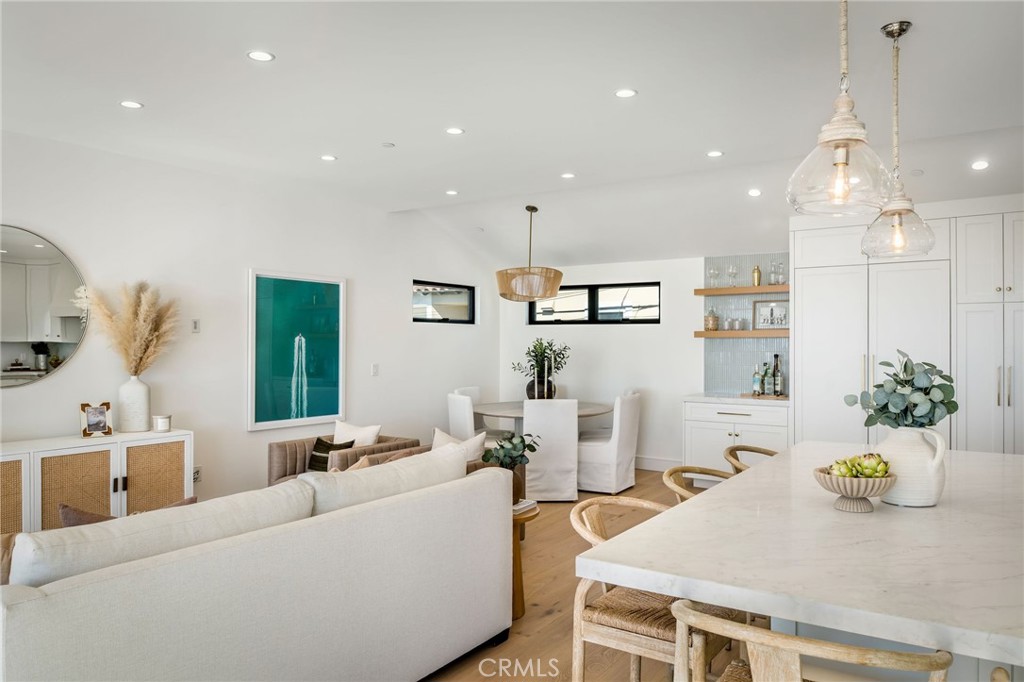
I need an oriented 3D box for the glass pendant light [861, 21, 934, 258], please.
[{"bbox_3d":[1.643,-0.851,2.907,0.275,0.980,0.275,0,0,34],"label":"glass pendant light"}]

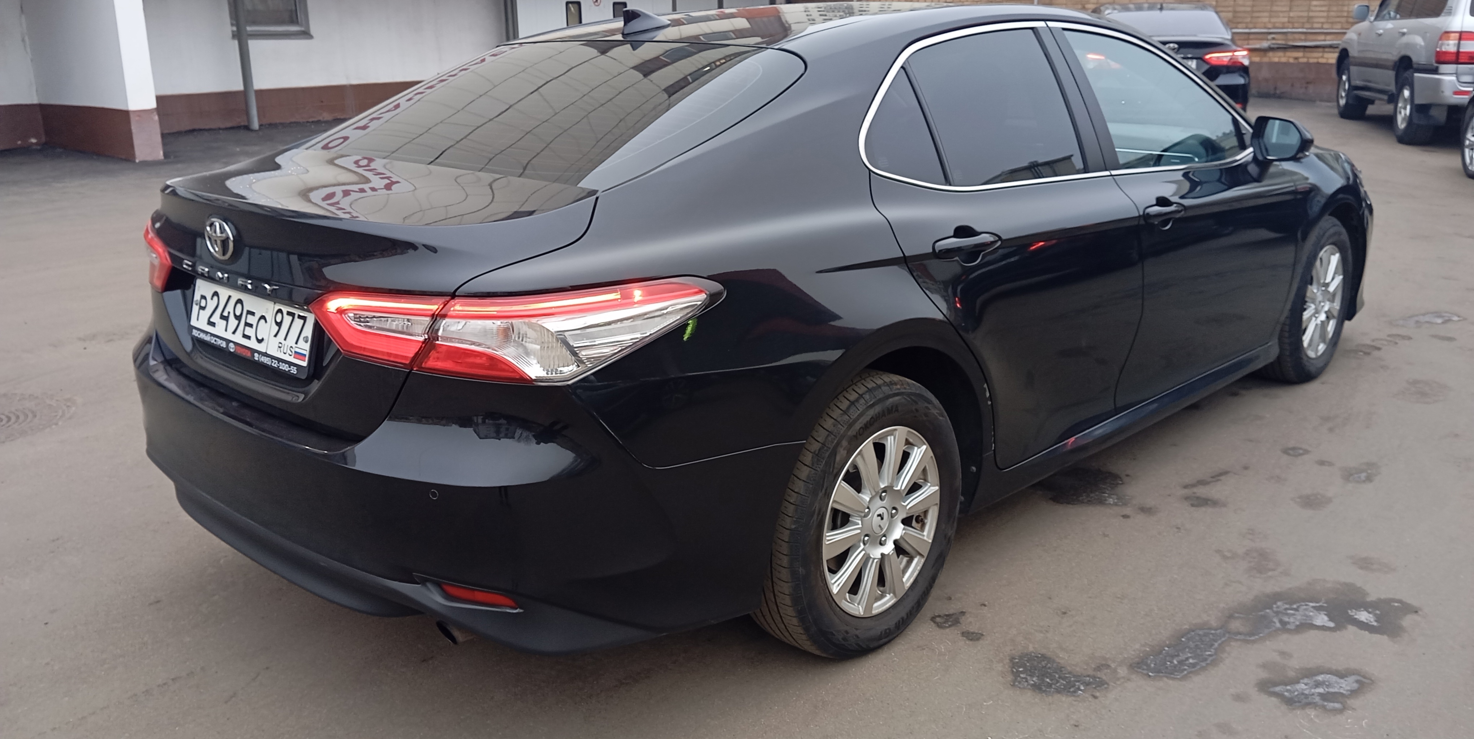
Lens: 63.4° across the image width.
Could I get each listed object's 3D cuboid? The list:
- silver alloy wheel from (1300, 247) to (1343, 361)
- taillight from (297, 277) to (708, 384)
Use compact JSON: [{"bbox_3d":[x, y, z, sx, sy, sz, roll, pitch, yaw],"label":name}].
[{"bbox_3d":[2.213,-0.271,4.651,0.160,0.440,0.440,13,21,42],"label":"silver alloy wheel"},{"bbox_3d":[-0.416,-0.105,2.157,0.600,0.150,0.460,13,21,42],"label":"taillight"}]

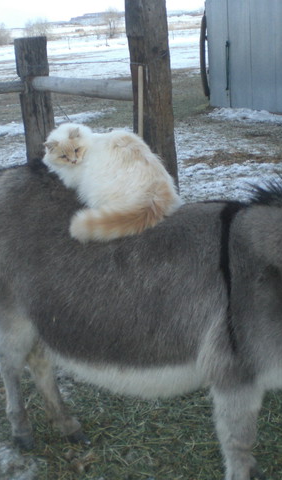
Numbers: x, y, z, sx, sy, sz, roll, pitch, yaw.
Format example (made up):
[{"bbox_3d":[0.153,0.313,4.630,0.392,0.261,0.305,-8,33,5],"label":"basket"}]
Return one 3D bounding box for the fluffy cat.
[{"bbox_3d":[-0.088,-0.171,2.020,0.380,0.290,0.240,6,20,31],"label":"fluffy cat"}]

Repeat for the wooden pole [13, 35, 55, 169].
[{"bbox_3d":[-0.559,-0.497,4.085,0.180,1.320,0.180,-9,17,-14],"label":"wooden pole"}]

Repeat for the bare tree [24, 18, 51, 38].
[{"bbox_3d":[-18.414,-37.272,125.000,4.800,4.200,4.500,-3,17,0],"label":"bare tree"}]

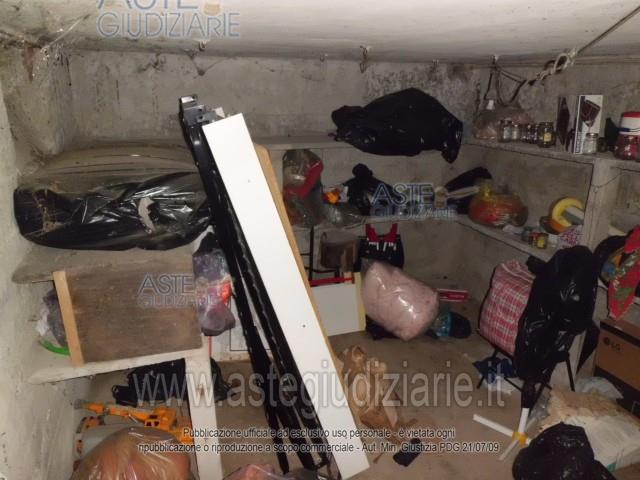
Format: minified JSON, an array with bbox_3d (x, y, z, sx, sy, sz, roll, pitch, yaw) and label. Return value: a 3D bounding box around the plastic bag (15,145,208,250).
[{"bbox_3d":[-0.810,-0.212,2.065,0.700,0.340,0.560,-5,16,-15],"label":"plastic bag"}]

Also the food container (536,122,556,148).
[{"bbox_3d":[1.115,-0.511,2.360,0.082,0.114,0.082,-6,17,-15],"label":"food container"}]

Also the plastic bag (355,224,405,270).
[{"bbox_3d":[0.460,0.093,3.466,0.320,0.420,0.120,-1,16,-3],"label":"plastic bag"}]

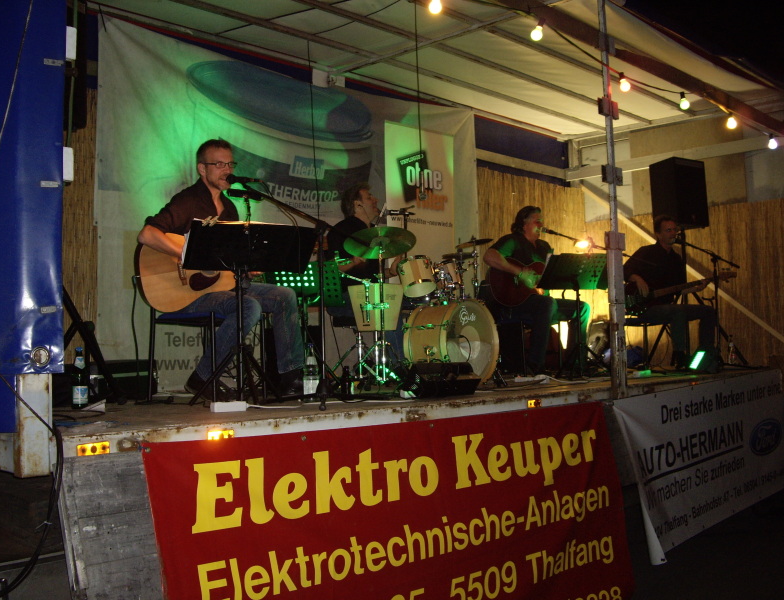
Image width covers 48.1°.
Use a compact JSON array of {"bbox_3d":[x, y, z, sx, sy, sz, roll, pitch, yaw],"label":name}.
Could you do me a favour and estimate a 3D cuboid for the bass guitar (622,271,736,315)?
[{"bbox_3d":[2.496,-0.098,7.625,1.166,0.330,0.090,-14,-3,-12],"label":"bass guitar"}]

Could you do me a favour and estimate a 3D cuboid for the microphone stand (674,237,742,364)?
[{"bbox_3d":[2.830,0.025,7.660,0.800,1.160,0.580,-2,-3,23],"label":"microphone stand"}]

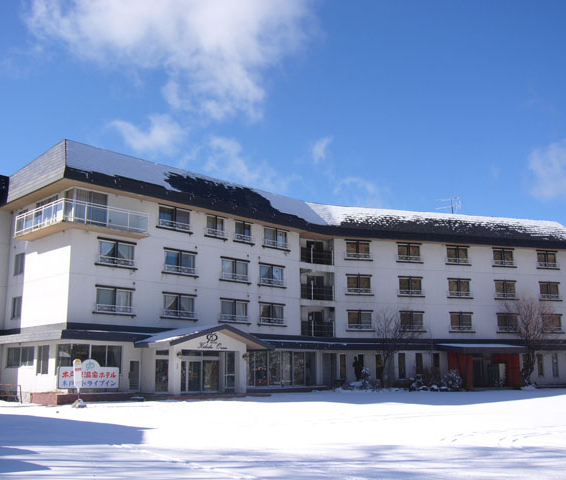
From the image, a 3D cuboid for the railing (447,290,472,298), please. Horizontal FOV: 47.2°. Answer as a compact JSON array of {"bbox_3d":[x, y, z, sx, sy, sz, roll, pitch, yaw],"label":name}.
[{"bbox_3d":[15.960,5.000,58.382,2.494,0.588,0.270,3,-12,-15],"label":"railing"}]

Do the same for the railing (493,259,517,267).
[{"bbox_3d":[20.332,2.065,59.400,2.350,0.680,0.280,3,-12,-16],"label":"railing"}]

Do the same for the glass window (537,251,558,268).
[{"bbox_3d":[25.230,1.906,61.729,2.139,1.555,0.150,3,-12,-15],"label":"glass window"}]

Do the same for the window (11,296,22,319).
[{"bbox_3d":[-17.345,4.418,42.164,1.400,1.400,0.150,-12,-16,44],"label":"window"}]

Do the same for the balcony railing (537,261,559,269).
[{"bbox_3d":[24.927,2.300,60.755,2.350,0.680,0.280,3,-12,-16],"label":"balcony railing"}]

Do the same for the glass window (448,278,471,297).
[{"bbox_3d":[15.999,4.404,58.663,2.206,1.534,0.150,3,-12,-15],"label":"glass window"}]

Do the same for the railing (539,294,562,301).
[{"bbox_3d":[24.521,5.277,59.185,2.390,0.530,0.200,3,-12,-15],"label":"railing"}]

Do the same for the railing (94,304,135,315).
[{"bbox_3d":[-10.610,4.398,40.838,2.900,0.554,0.270,11,-16,-44],"label":"railing"}]

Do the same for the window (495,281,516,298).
[{"bbox_3d":[20.580,4.606,59.887,2.076,1.492,0.150,3,-12,-15],"label":"window"}]

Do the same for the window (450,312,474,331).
[{"bbox_3d":[15.554,7.132,56.419,2.154,1.534,0.150,3,-12,-15],"label":"window"}]

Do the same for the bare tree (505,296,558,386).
[{"bbox_3d":[22.162,8.933,57.337,4.400,7.797,4.000,3,-12,-15],"label":"bare tree"}]

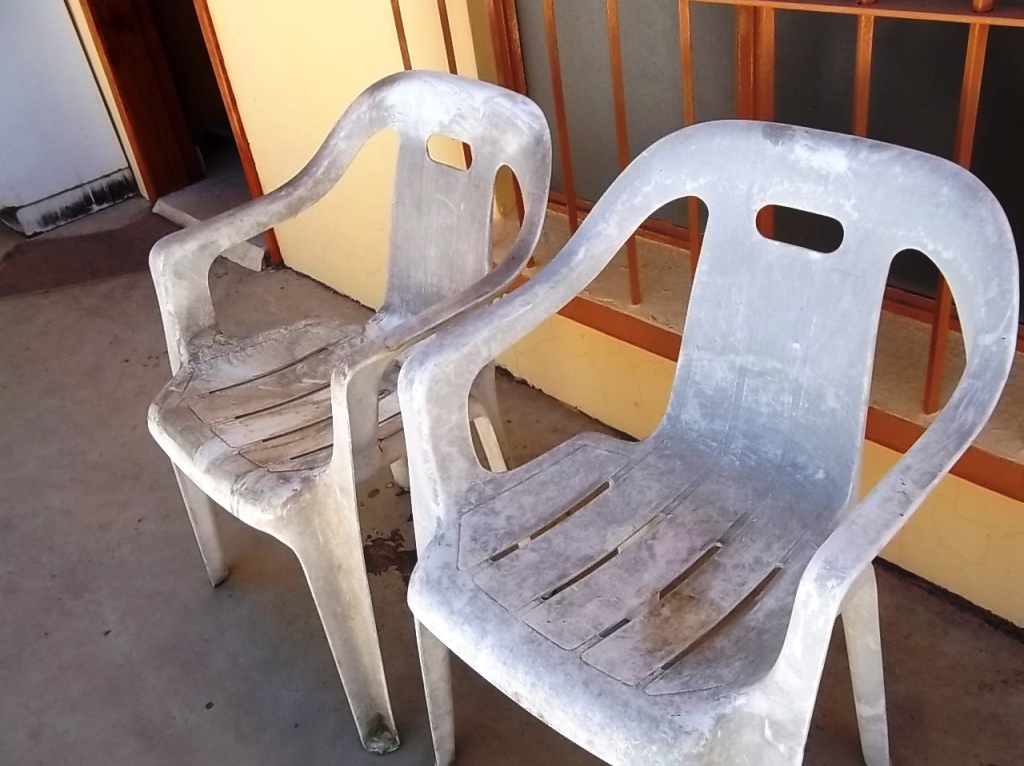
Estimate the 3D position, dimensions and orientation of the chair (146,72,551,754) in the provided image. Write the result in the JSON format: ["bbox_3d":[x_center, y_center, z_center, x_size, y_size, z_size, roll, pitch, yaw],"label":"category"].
[{"bbox_3d":[-0.233,0.011,1.460,0.557,0.810,0.560,-31,39,-30],"label":"chair"}]

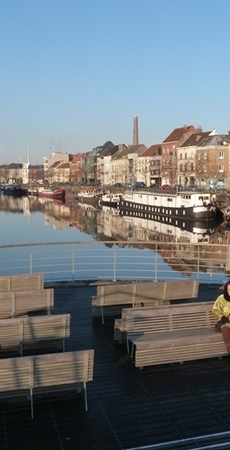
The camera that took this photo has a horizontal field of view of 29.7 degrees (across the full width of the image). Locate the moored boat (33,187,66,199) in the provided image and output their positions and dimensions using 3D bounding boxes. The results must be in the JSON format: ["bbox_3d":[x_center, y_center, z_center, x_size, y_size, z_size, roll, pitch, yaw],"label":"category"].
[{"bbox_3d":[-25.222,-13.517,179.047,4.400,3.200,17.500,-5,7,-38],"label":"moored boat"}]

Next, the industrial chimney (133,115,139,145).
[{"bbox_3d":[11.050,-38.956,227.231,3.100,36.707,3.100,0,6,0],"label":"industrial chimney"}]

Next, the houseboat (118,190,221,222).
[{"bbox_3d":[9.327,-4.593,85.014,5.100,4.400,37.200,-2,6,-19],"label":"houseboat"}]

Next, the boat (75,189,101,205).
[{"bbox_3d":[-6.815,-9.016,132.641,4.200,3.600,19.500,-2,6,-19],"label":"boat"}]

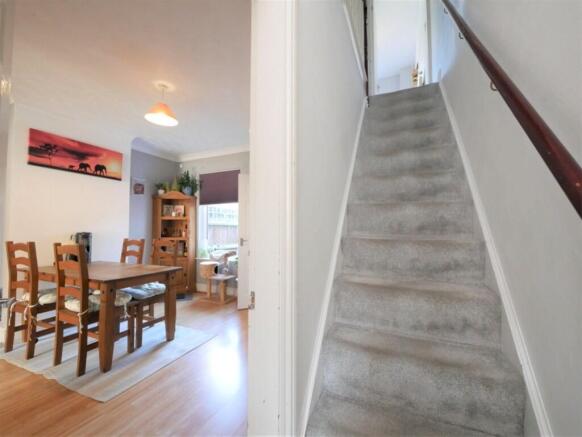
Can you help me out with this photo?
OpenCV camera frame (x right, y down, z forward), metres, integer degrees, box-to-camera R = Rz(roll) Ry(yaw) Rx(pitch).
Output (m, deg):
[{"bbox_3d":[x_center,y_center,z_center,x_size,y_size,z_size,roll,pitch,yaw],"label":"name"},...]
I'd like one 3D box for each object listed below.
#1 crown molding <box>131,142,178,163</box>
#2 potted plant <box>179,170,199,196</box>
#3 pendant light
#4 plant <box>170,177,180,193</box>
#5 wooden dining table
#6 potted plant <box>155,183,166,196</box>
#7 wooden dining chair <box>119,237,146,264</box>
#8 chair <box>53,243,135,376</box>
[{"bbox_3d":[-2.471,-1.237,4.346,0.121,0.142,1.052,-1,-3,23],"label":"crown molding"},{"bbox_3d":[-1.995,-0.674,4.584,0.364,0.526,0.364,-1,-3,23],"label":"potted plant"},{"bbox_3d":[-1.326,-1.193,2.454,0.304,0.385,0.304,-1,-3,23],"label":"pendant light"},{"bbox_3d":[-2.210,-0.612,4.502,0.182,0.395,0.182,-1,-3,23],"label":"plant"},{"bbox_3d":[-2.023,0.924,2.508,1.472,0.769,0.784,-1,-3,23],"label":"wooden dining table"},{"bbox_3d":[-2.407,-0.533,4.345,0.202,0.263,0.202,-1,-3,23],"label":"potted plant"},{"bbox_3d":[-2.268,0.803,3.038,0.425,1.063,0.496,-1,-3,23],"label":"wooden dining chair"},{"bbox_3d":[-1.796,0.760,2.196,0.425,1.068,0.496,-1,-3,23],"label":"chair"}]

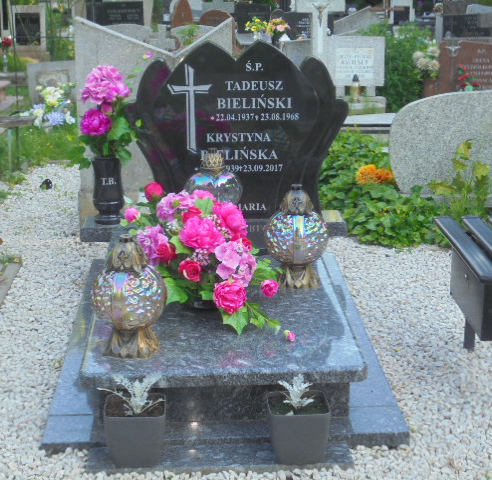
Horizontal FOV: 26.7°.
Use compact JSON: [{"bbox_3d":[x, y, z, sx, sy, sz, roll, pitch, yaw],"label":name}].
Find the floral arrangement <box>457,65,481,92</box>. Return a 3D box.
[{"bbox_3d":[1.788,-1.279,8.300,0.184,0.262,0.180,0,18,0],"label":"floral arrangement"}]

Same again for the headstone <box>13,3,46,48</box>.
[{"bbox_3d":[-2.718,-2.678,13.000,0.427,0.557,0.120,0,18,0],"label":"headstone"}]

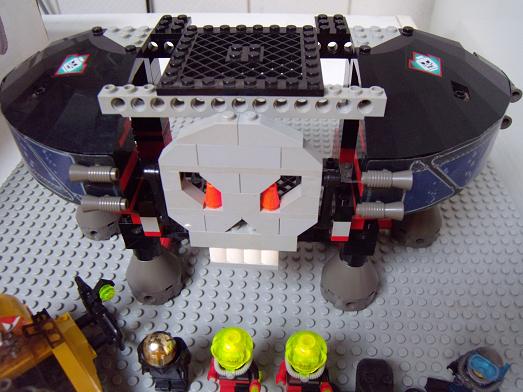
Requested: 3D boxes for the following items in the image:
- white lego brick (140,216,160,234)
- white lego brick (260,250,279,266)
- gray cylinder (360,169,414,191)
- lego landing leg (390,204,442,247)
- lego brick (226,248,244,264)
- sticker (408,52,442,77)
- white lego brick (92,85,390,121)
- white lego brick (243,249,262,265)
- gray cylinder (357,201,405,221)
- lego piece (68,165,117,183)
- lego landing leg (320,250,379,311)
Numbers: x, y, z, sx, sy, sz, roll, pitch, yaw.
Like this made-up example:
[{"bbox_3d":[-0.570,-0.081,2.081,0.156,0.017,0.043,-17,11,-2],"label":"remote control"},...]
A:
[{"bbox_3d":[-0.052,0.011,0.201,0.008,0.010,0.008,1,42,3],"label":"white lego brick"},{"bbox_3d":[0.004,0.026,0.200,0.008,0.010,0.008,1,42,3],"label":"white lego brick"},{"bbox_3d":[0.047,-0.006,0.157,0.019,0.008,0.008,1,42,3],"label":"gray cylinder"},{"bbox_3d":[0.101,0.012,0.270,0.032,0.029,0.032,1,42,3],"label":"lego landing leg"},{"bbox_3d":[-0.012,0.026,0.201,0.008,0.010,0.008,1,42,3],"label":"lego brick"},{"bbox_3d":[0.071,-0.056,0.182,0.019,0.001,0.018,-32,63,-30],"label":"sticker"},{"bbox_3d":[-0.008,-0.038,0.167,0.112,0.011,0.008,1,41,3],"label":"white lego brick"},{"bbox_3d":[-0.004,0.026,0.201,0.008,0.010,0.008,1,42,3],"label":"white lego brick"},{"bbox_3d":[0.048,0.005,0.171,0.019,0.008,0.008,1,41,3],"label":"gray cylinder"},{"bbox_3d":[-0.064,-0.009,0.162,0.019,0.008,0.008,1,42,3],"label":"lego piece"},{"bbox_3d":[0.051,0.043,0.239,0.032,0.027,0.032,1,41,3],"label":"lego landing leg"}]

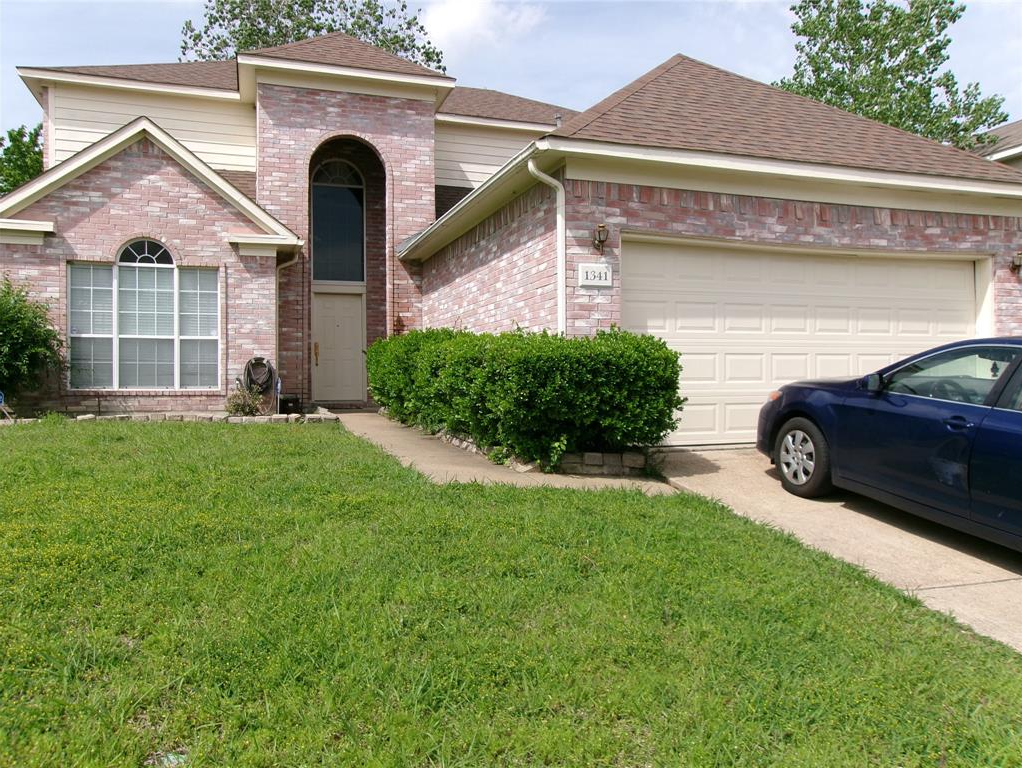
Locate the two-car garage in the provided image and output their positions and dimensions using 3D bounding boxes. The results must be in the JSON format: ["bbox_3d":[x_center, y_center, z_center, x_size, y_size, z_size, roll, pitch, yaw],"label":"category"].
[{"bbox_3d":[3.346,-0.417,8.919,4.880,2.130,0.070,0,-1,-19],"label":"two-car garage"}]

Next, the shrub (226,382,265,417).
[{"bbox_3d":[-4.077,0.245,12.238,0.560,0.506,0.560,0,-1,-19],"label":"shrub"}]

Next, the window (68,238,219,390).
[{"bbox_3d":[-5.549,-1.047,12.185,2.094,2.286,0.100,0,-1,-19],"label":"window"}]

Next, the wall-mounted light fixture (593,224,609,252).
[{"bbox_3d":[0.874,-1.389,7.733,0.140,0.300,0.200,0,-1,-19],"label":"wall-mounted light fixture"}]

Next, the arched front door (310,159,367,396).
[{"bbox_3d":[-3.275,-1.989,15.279,1.046,4.677,0.120,0,-1,-19],"label":"arched front door"}]

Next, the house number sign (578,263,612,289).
[{"bbox_3d":[0.826,-1.055,7.797,0.363,0.239,0.040,0,-1,-19],"label":"house number sign"}]

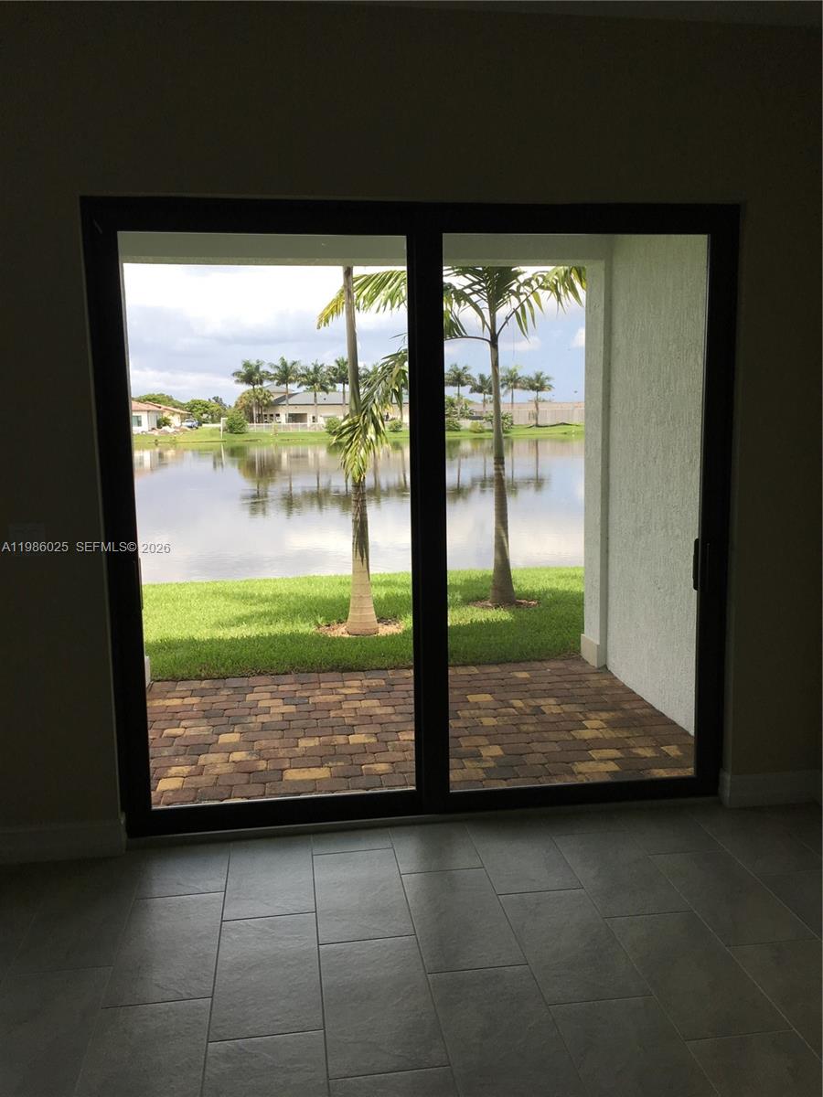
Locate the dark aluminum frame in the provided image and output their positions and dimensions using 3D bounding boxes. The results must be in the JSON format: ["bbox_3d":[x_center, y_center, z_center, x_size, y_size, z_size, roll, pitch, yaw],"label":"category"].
[{"bbox_3d":[0.067,-0.100,3.664,2.468,2.430,0.130,-2,9,-7],"label":"dark aluminum frame"}]

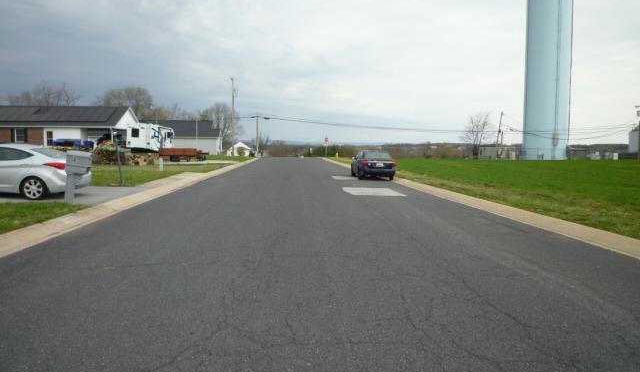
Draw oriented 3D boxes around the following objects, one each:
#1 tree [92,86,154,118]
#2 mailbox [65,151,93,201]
[{"bbox_3d":[-36.705,-12.656,87.223,11.000,12.800,11.000,0,5,0],"label":"tree"},{"bbox_3d":[-6.074,-0.228,11.625,0.550,1.300,0.270,0,5,-4],"label":"mailbox"}]

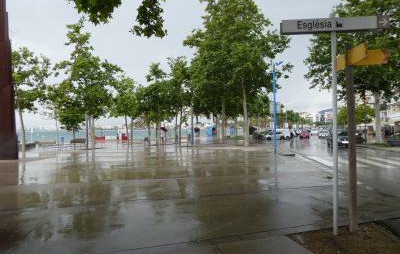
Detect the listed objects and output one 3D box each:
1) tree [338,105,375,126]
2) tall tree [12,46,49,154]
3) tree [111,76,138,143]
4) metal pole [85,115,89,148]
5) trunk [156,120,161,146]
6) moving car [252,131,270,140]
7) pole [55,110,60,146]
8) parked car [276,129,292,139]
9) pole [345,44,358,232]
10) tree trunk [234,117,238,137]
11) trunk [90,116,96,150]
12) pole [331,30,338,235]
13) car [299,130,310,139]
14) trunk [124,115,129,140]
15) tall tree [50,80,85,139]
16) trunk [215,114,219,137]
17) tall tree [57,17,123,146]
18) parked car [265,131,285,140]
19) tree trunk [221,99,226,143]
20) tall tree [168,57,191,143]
[{"bbox_3d":[23.139,-1.109,41.000,5.000,4.900,5.000,-1,0,0],"label":"tree"},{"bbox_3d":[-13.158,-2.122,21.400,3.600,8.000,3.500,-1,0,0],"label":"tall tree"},{"bbox_3d":[-10.074,-2.388,37.000,3.700,8.966,3.700,-1,-1,0],"label":"tree"},{"bbox_3d":[-9.591,0.404,23.600,0.150,3.106,0.150,-1,-1,0],"label":"metal pole"},{"bbox_3d":[-4.190,0.656,28.000,0.340,2.450,0.340,-1,0,0],"label":"trunk"},{"bbox_3d":[9.001,1.055,39.000,4.000,1.420,1.750,-1,0,15],"label":"moving car"},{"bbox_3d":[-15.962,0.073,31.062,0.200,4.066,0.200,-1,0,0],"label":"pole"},{"bbox_3d":[14.578,1.325,49.000,4.300,1.767,1.800,0,-1,-21],"label":"parked car"},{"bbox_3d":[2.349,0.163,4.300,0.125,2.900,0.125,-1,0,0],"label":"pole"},{"bbox_3d":[6.397,0.088,49.000,0.300,3.534,0.300,-1,-1,0],"label":"tree trunk"},{"bbox_3d":[-8.579,0.444,22.400,0.340,2.800,0.340,-1,0,0],"label":"trunk"},{"bbox_3d":[2.084,0.027,4.280,0.075,3.280,0.075,-1,-1,0],"label":"pole"},{"bbox_3d":[18.607,1.325,49.000,1.750,1.484,4.100,-1,-1,18],"label":"car"},{"bbox_3d":[-8.975,0.245,34.000,0.320,3.200,0.320,-1,0,0],"label":"trunk"},{"bbox_3d":[-13.567,-1.542,28.500,3.700,6.700,3.600,-1,0,0],"label":"tall tree"},{"bbox_3d":[2.975,-0.243,50.000,0.300,4.382,0.300,-1,-1,0],"label":"trunk"},{"bbox_3d":[-9.962,-3.967,25.000,6.000,11.810,6.000,-1,-1,0],"label":"tall tree"},{"bbox_3d":[12.712,1.449,47.000,3.900,1.475,1.720,0,-1,-18],"label":"parked car"},{"bbox_3d":[2.903,-0.726,35.000,0.330,5.490,0.330,-1,-1,0],"label":"tree trunk"},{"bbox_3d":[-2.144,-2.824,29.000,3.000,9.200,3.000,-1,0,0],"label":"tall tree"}]

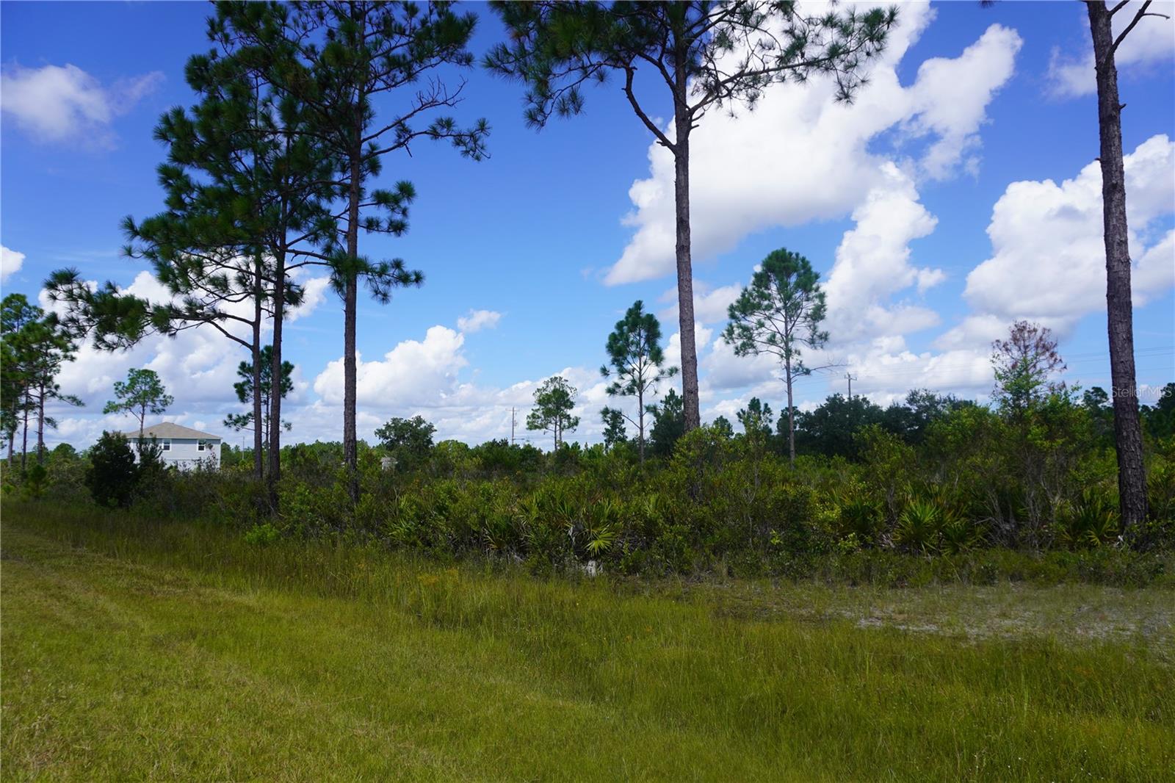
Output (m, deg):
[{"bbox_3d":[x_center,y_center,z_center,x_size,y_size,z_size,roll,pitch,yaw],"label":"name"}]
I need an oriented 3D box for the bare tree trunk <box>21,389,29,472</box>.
[{"bbox_3d":[-33.176,2.640,46.241,0.270,5.520,0.270,3,-6,-36],"label":"bare tree trunk"}]

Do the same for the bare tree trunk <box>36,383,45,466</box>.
[{"bbox_3d":[-32.243,2.315,46.225,0.300,5.740,0.300,2,-5,-35],"label":"bare tree trunk"}]

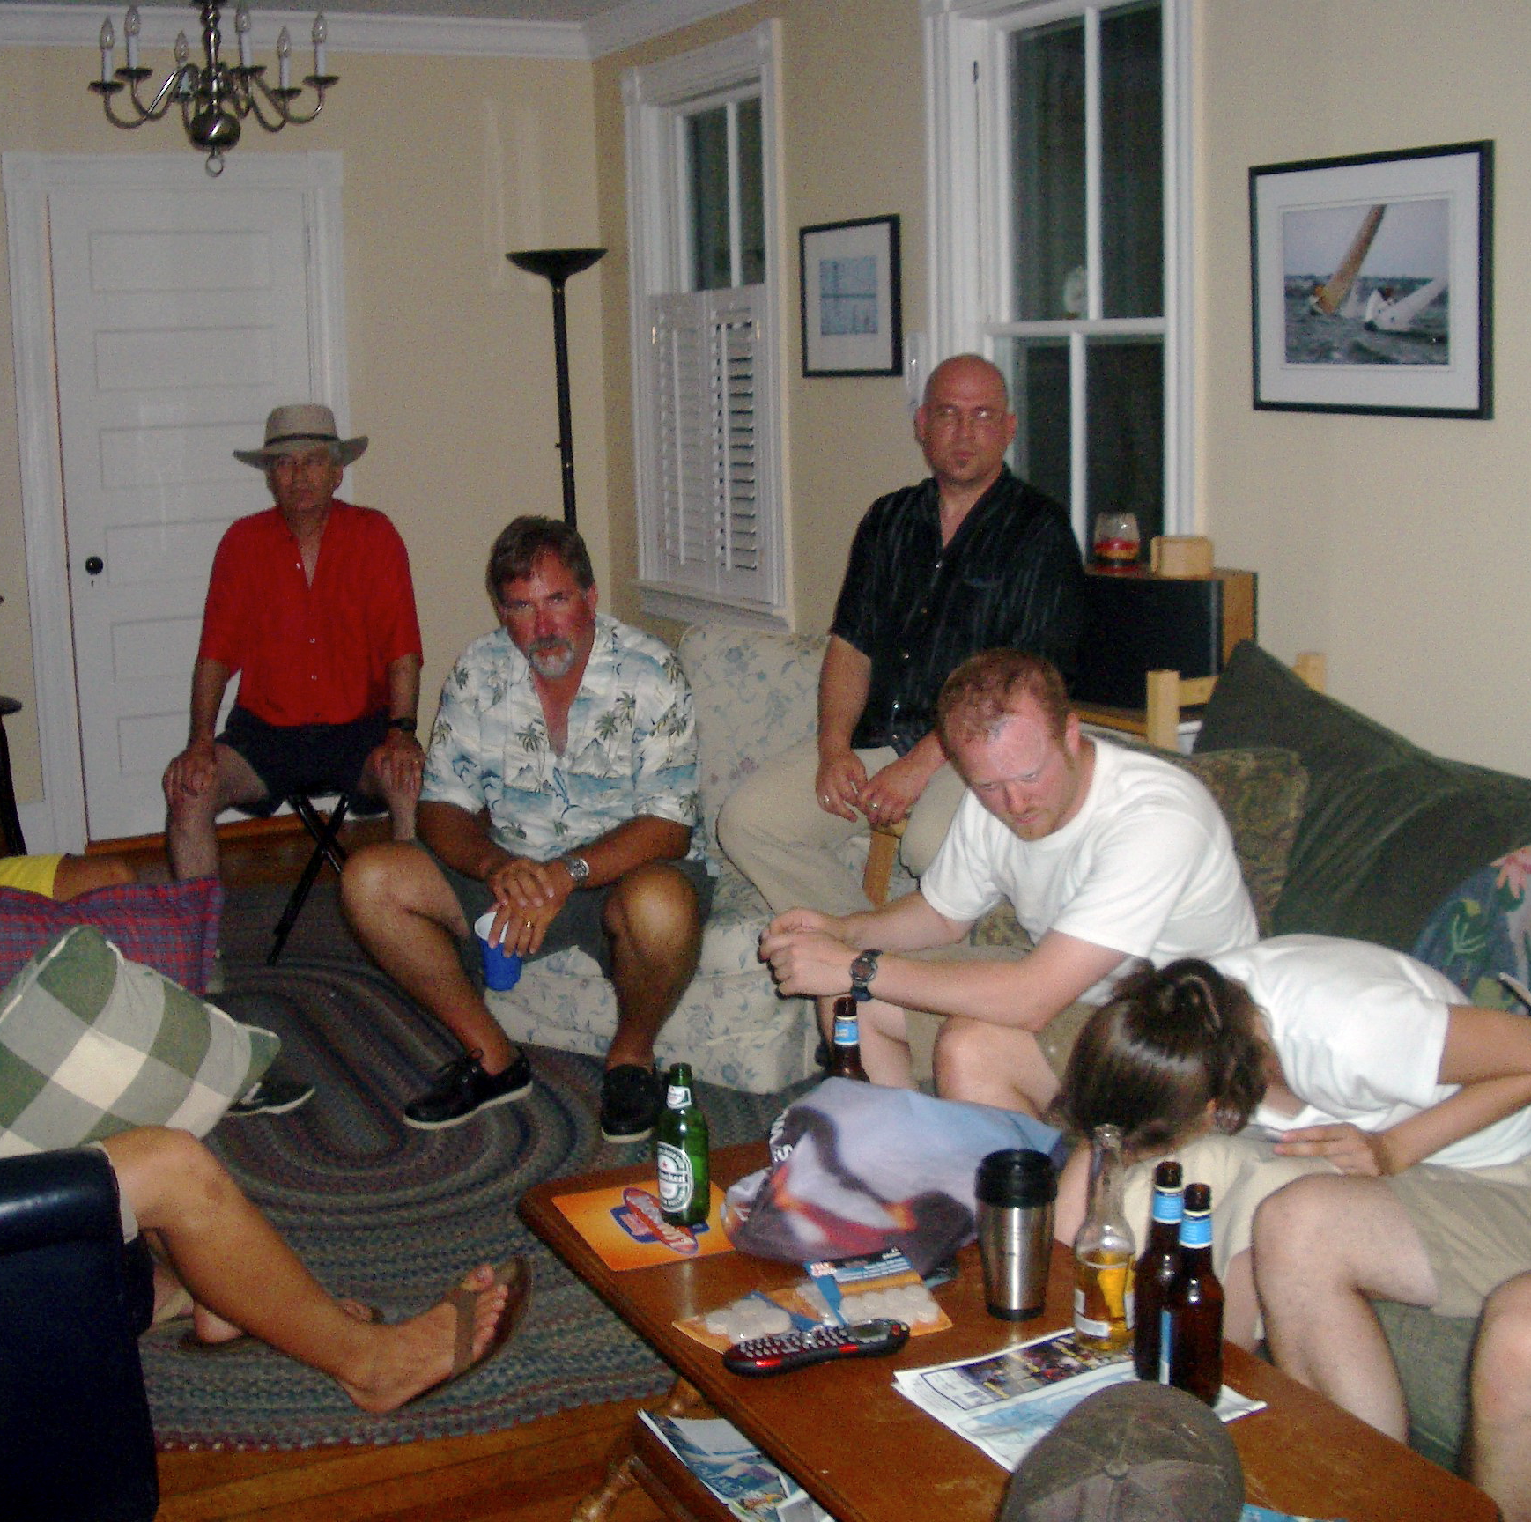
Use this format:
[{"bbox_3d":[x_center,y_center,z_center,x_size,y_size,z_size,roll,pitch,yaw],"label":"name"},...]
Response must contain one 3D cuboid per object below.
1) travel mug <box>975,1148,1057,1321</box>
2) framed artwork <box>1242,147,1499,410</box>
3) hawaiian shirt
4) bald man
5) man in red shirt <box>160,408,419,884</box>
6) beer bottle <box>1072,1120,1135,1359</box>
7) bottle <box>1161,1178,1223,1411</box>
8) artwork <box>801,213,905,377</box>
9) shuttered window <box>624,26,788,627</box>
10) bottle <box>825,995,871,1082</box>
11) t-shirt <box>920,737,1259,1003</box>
[{"bbox_3d":[0.274,0.514,2.228,0.085,0.178,0.085,-1,11,0],"label":"travel mug"},{"bbox_3d":[1.093,-0.879,3.770,0.025,0.475,0.625,-6,12,-26],"label":"framed artwork"},{"bbox_3d":[-0.397,-0.048,3.970,0.540,0.490,0.340,1,11,11],"label":"hawaiian shirt"},{"bbox_3d":[0.278,-0.013,3.794,0.580,1.400,0.850,4,12,25],"label":"bald man"},{"bbox_3d":[-1.184,-0.196,5.150,0.610,1.390,0.730,-2,11,-7],"label":"man in red shirt"},{"bbox_3d":[0.335,0.465,2.023,0.062,0.232,0.062,-1,11,0],"label":"beer bottle"},{"bbox_3d":[0.429,0.531,2.040,0.062,0.230,0.062,-1,11,0],"label":"bottle"},{"bbox_3d":[0.225,-1.209,5.341,0.025,0.410,0.540,-7,12,-26],"label":"artwork"},{"bbox_3d":[-0.164,-1.282,6.132,0.110,1.680,1.080,-7,12,-26],"label":"shuttered window"},{"bbox_3d":[0.105,0.413,2.623,0.062,0.232,0.062,-7,12,-26],"label":"bottle"},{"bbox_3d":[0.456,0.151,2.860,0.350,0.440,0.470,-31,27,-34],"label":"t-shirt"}]

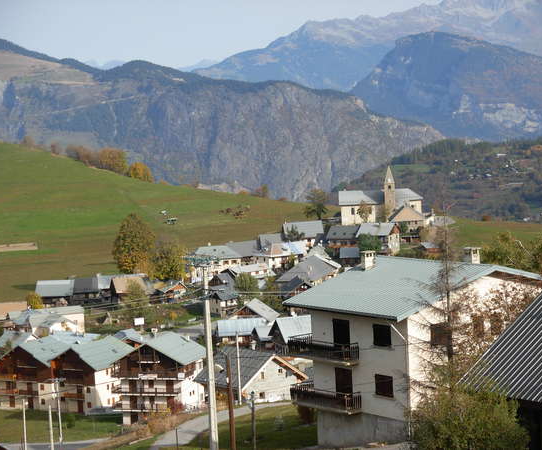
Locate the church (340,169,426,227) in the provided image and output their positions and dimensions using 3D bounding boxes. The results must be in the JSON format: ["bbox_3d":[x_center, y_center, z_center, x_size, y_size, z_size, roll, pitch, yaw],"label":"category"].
[{"bbox_3d":[45.440,-11.200,725.000,36.000,23.500,18.000,-2,5,0],"label":"church"}]

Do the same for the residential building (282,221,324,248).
[{"bbox_3d":[10.270,3.230,590.000,12.700,8.700,9.500,-3,5,-6],"label":"residential building"}]

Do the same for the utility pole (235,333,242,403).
[{"bbox_3d":[-4.830,21.580,272.000,0.300,11.000,0.300,-2,5,0],"label":"utility pole"}]

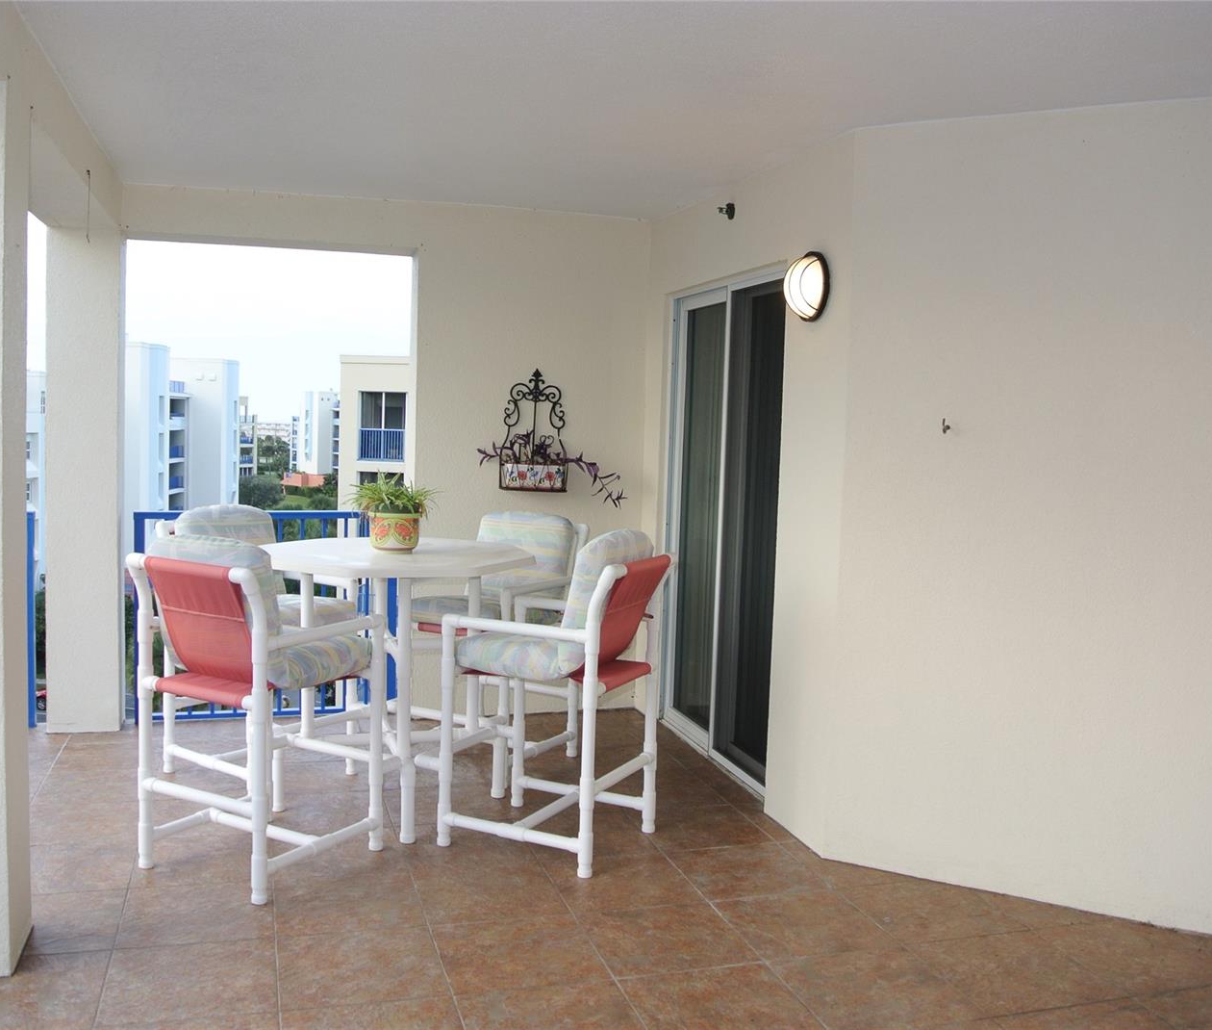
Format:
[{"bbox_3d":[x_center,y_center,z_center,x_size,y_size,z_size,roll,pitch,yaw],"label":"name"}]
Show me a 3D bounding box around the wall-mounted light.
[{"bbox_3d":[0.740,-0.857,4.309,0.107,0.267,0.267,1,4,-17],"label":"wall-mounted light"}]

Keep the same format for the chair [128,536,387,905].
[{"bbox_3d":[-1.201,0.621,3.945,0.591,1.166,0.718,4,5,27],"label":"chair"}]

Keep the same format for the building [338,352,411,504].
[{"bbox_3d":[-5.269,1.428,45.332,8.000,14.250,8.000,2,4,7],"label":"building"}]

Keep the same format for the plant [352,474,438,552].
[{"bbox_3d":[-0.845,-0.005,4.620,0.352,0.311,0.335,1,4,-17],"label":"plant"}]

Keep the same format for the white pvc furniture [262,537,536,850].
[{"bbox_3d":[-0.853,0.656,4.640,1.170,1.021,1.170,1,4,-17],"label":"white pvc furniture"}]

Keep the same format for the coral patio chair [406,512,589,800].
[{"bbox_3d":[-0.499,0.549,5.300,0.591,1.166,0.718,4,5,25],"label":"coral patio chair"}]

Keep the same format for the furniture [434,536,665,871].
[{"bbox_3d":[-0.160,0.634,4.280,0.718,1.166,0.591,4,5,27],"label":"furniture"}]

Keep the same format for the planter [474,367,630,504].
[{"bbox_3d":[-0.286,-0.403,6.050,0.790,0.700,0.160,1,4,-17],"label":"planter"}]

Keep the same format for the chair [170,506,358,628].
[{"bbox_3d":[-1.524,0.535,4.995,0.718,1.166,0.591,5,5,35],"label":"chair"}]

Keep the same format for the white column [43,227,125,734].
[{"bbox_3d":[-2.550,-0.163,5.632,0.344,2.390,0.337,1,4,-17],"label":"white column"}]

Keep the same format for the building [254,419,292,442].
[{"bbox_3d":[-151.085,-36.876,525.000,22.000,13.000,14.000,1,4,-16],"label":"building"}]

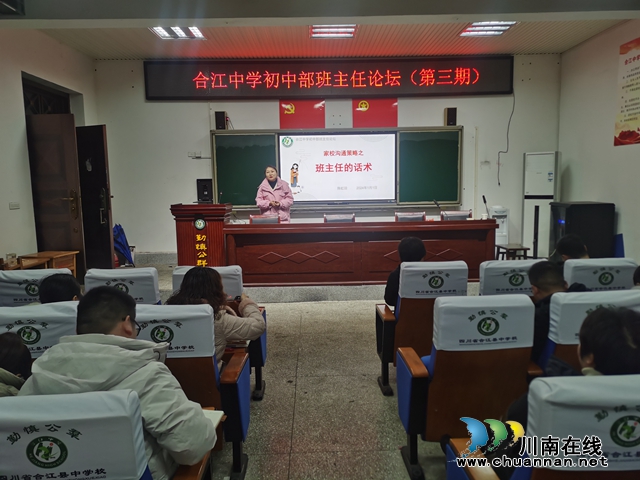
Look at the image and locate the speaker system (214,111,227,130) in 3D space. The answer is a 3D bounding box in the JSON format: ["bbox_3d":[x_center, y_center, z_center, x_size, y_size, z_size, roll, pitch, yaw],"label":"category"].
[{"bbox_3d":[-1.585,-1.902,8.006,0.160,0.285,0.190,-1,7,-2],"label":"speaker system"}]

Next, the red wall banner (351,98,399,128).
[{"bbox_3d":[0.910,-2.072,8.178,0.745,0.487,0.015,-1,7,-2],"label":"red wall banner"}]

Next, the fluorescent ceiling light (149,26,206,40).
[{"bbox_3d":[-1.863,-2.759,6.587,0.600,0.070,0.600,-1,7,-2],"label":"fluorescent ceiling light"}]

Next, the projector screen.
[{"bbox_3d":[0.304,-1.175,8.212,1.945,1.145,0.080,-1,7,-2],"label":"projector screen"}]

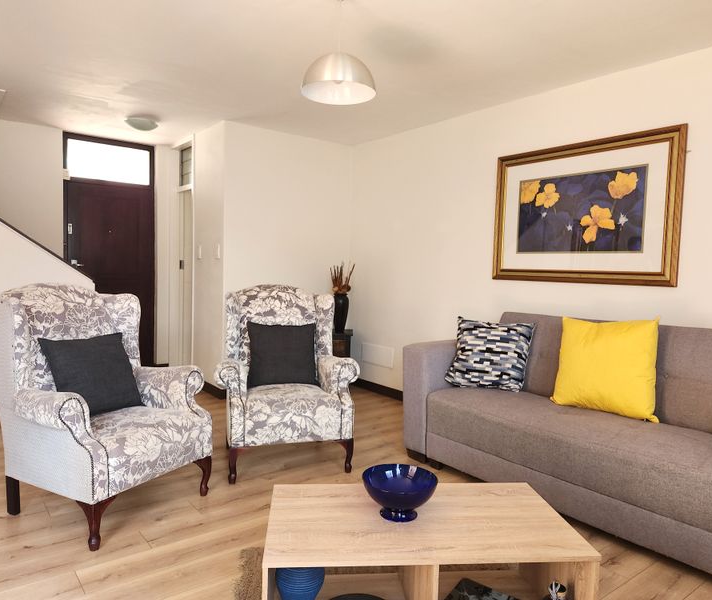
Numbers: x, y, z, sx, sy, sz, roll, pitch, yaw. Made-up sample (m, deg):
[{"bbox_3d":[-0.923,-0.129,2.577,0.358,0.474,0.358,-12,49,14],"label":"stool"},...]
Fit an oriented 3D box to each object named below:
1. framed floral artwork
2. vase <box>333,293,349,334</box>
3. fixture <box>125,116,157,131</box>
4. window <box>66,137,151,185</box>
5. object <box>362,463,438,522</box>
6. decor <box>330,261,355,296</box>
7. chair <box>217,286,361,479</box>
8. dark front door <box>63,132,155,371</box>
[{"bbox_3d":[1.476,-0.575,3.548,0.045,0.927,1.296,-1,4,-38],"label":"framed floral artwork"},{"bbox_3d":[-0.141,0.130,5.166,0.150,0.380,0.150,1,3,0],"label":"vase"},{"bbox_3d":[-1.899,-1.547,4.709,0.300,0.100,0.300,-1,4,-38],"label":"fixture"},{"bbox_3d":[-2.524,-1.402,5.451,0.790,0.380,0.060,-1,4,-38],"label":"window"},{"bbox_3d":[0.146,0.655,1.778,0.250,0.125,0.250,1,3,0],"label":"object"},{"bbox_3d":[-0.118,-0.195,5.149,0.235,0.334,0.190,2,4,12],"label":"decor"},{"bbox_3d":[-0.469,0.463,3.429,0.860,1.095,0.825,0,4,-17],"label":"chair"},{"bbox_3d":[-2.547,-0.407,5.527,0.885,2.460,0.100,-1,4,-38],"label":"dark front door"}]

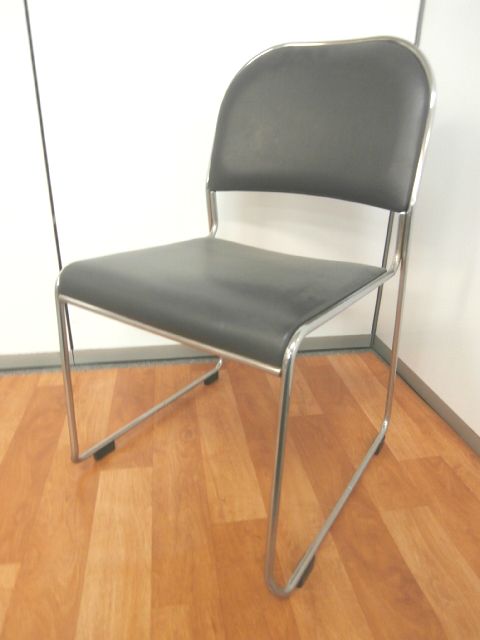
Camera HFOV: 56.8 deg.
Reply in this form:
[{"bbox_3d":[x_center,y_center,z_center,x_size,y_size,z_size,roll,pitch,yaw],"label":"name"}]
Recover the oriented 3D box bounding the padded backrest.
[{"bbox_3d":[0.151,-0.398,0.893,0.470,0.315,0.075,16,11,32],"label":"padded backrest"}]

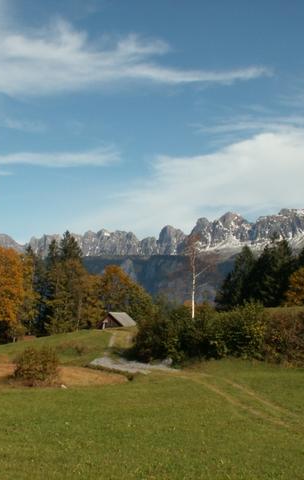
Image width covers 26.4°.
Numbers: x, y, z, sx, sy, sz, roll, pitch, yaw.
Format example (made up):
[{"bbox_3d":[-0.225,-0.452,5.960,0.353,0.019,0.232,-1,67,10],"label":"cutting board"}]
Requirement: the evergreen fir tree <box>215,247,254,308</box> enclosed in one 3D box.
[{"bbox_3d":[13.058,6.001,100.000,6.180,10.040,6.180,0,-6,0],"label":"evergreen fir tree"}]

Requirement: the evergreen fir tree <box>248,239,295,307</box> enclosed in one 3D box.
[{"bbox_3d":[18.467,5.146,100.000,7.110,10.820,7.110,0,-6,0],"label":"evergreen fir tree"}]

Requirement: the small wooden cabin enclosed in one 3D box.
[{"bbox_3d":[-5.758,13.435,108.000,5.200,2.900,5.500,-3,-6,27],"label":"small wooden cabin"}]

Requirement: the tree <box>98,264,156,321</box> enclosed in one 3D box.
[{"bbox_3d":[-4.709,9.686,115.000,9.650,10.660,9.650,0,-5,0],"label":"tree"}]

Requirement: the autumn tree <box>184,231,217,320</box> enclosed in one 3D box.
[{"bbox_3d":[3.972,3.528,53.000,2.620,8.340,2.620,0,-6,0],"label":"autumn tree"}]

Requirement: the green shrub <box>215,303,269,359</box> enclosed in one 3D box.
[{"bbox_3d":[7.330,7.412,53.000,4.310,4.590,4.310,0,-5,0],"label":"green shrub"}]

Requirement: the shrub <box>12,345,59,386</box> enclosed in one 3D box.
[{"bbox_3d":[-6.426,7.038,36.000,2.640,2.230,2.640,0,-5,0],"label":"shrub"}]

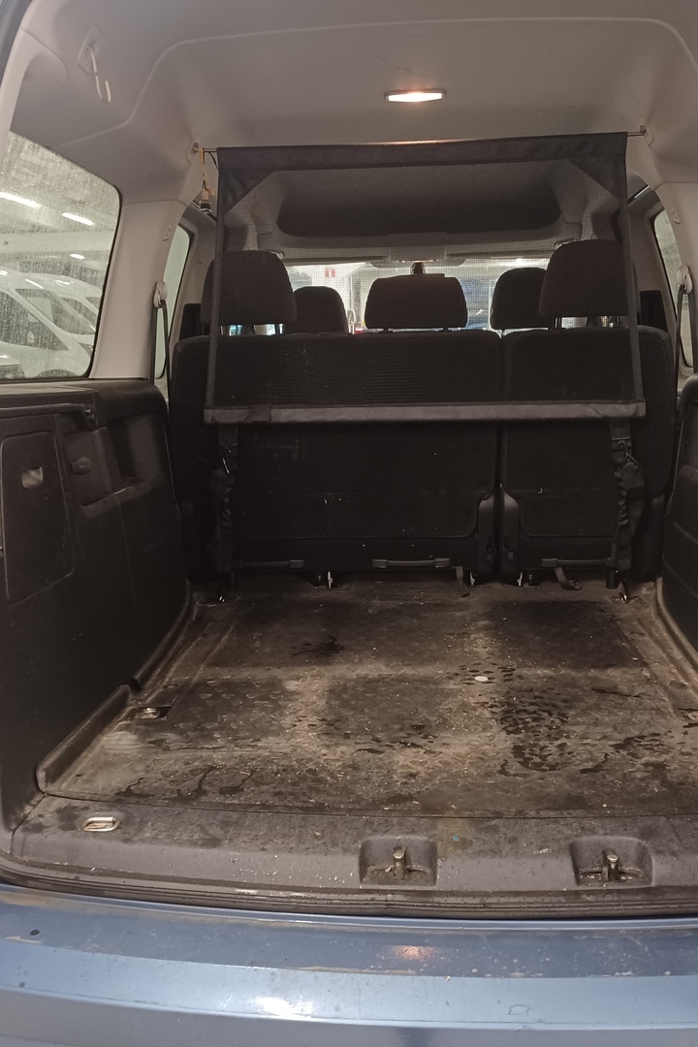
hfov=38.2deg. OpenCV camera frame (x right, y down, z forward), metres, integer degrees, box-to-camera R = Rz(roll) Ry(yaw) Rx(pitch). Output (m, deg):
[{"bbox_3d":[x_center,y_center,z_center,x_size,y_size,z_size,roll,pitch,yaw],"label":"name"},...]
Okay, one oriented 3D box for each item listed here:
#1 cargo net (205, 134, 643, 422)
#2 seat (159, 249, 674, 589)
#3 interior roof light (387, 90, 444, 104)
[{"bbox_3d":[0.160,-0.541,2.254,0.985,0.610,0.050,0,10,4],"label":"cargo net"},{"bbox_3d":[0.195,-0.273,2.667,1.150,0.830,0.740,0,10,4],"label":"seat"},{"bbox_3d":[0.140,-0.900,2.128,0.120,0.025,0.055,0,10,4],"label":"interior roof light"}]

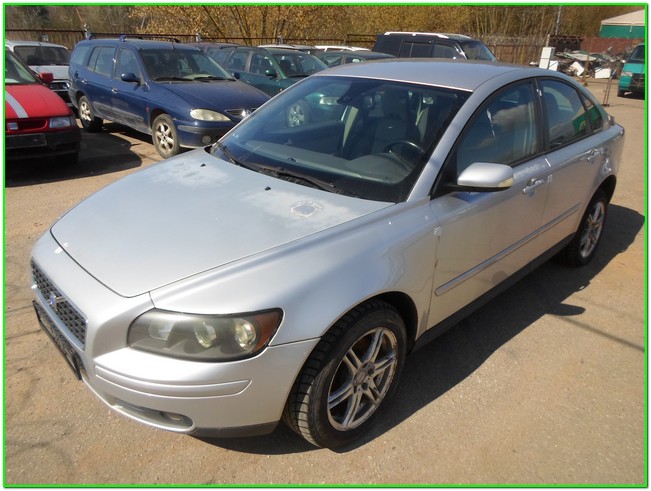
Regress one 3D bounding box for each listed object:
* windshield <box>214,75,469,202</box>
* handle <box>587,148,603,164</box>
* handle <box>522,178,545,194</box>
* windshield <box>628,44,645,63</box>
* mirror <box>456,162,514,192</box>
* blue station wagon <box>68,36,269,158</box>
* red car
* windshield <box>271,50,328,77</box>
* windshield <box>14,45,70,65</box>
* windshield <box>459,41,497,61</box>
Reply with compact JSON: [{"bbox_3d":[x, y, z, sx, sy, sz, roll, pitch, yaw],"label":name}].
[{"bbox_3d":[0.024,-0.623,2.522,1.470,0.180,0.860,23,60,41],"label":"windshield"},{"bbox_3d":[1.744,-0.575,3.047,0.205,0.052,0.055,-19,31,-41],"label":"handle"},{"bbox_3d":[1.087,-0.300,2.456,0.205,0.052,0.055,-19,31,-41],"label":"handle"},{"bbox_3d":[11.762,-6.720,16.805,1.520,0.180,0.969,18,72,33],"label":"windshield"},{"bbox_3d":[0.686,-0.288,2.018,0.125,0.140,0.225,-19,31,-41],"label":"mirror"},{"bbox_3d":[-2.656,-2.513,7.697,4.437,1.450,1.710,22,31,38],"label":"blue station wagon"},{"bbox_3d":[-4.851,-1.935,6.222,3.920,1.410,1.680,20,29,36],"label":"red car"},{"bbox_3d":[-0.357,-3.483,9.174,1.400,0.160,0.845,-20,59,-41],"label":"windshield"},{"bbox_3d":[-6.565,-4.401,10.996,1.400,0.160,0.828,-10,54,-27],"label":"windshield"},{"bbox_3d":[4.148,-5.232,12.786,1.470,0.170,0.845,-21,72,-42],"label":"windshield"}]

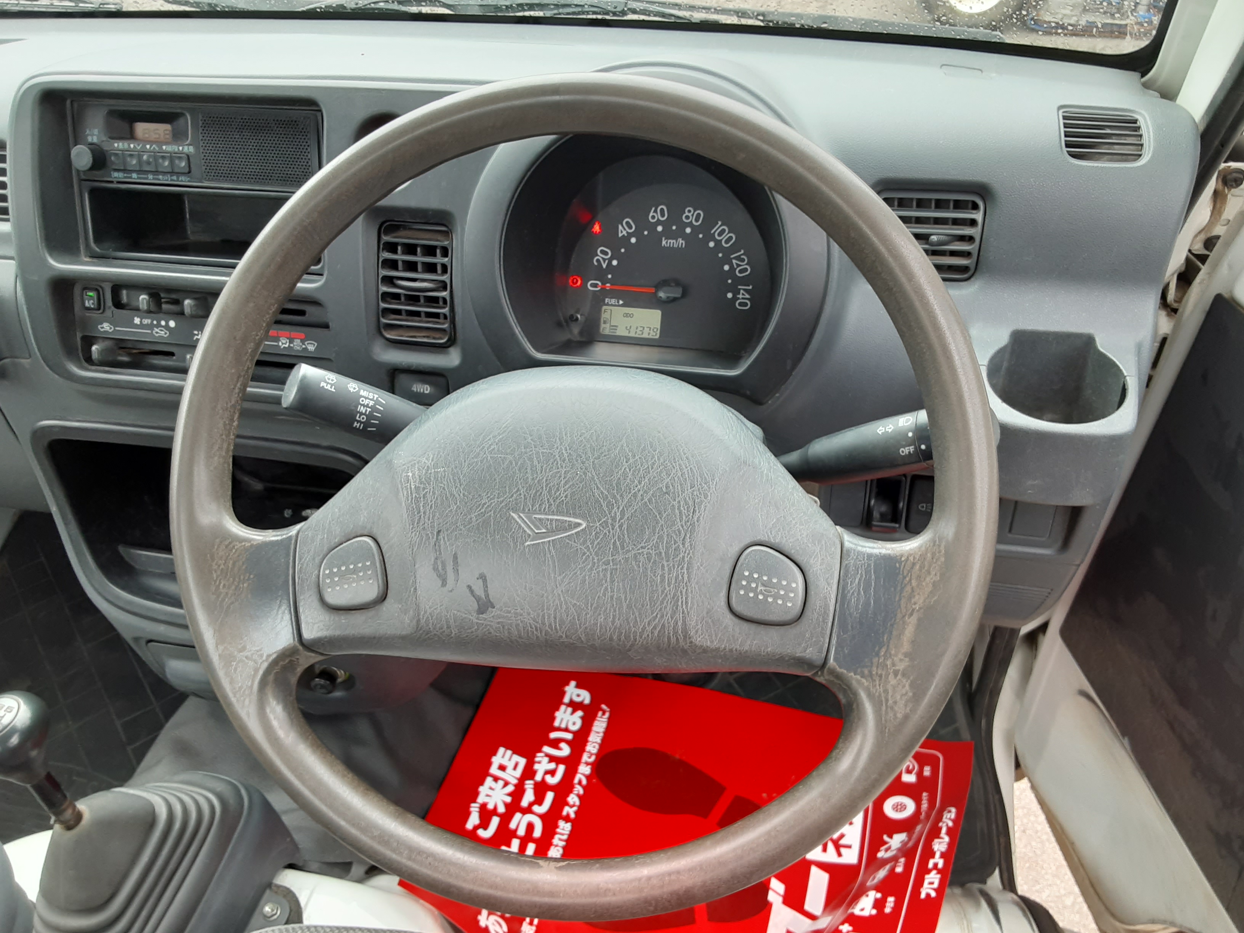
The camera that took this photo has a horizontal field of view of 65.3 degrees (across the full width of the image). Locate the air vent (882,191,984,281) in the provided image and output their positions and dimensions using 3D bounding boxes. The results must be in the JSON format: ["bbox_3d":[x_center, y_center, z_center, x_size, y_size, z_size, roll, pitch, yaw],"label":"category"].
[{"bbox_3d":[0.191,-0.144,0.604,0.064,0.055,0.022,2,19,5],"label":"air vent"}]

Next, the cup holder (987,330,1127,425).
[{"bbox_3d":[0.270,-0.032,0.616,0.080,0.070,0.085,3,45,9],"label":"cup holder"}]

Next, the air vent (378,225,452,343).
[{"bbox_3d":[-0.138,-0.125,0.662,0.053,0.083,0.022,4,20,8],"label":"air vent"}]

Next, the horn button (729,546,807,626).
[{"bbox_3d":[0.063,0.052,0.423,0.033,0.010,0.034,10,89,6],"label":"horn button"}]

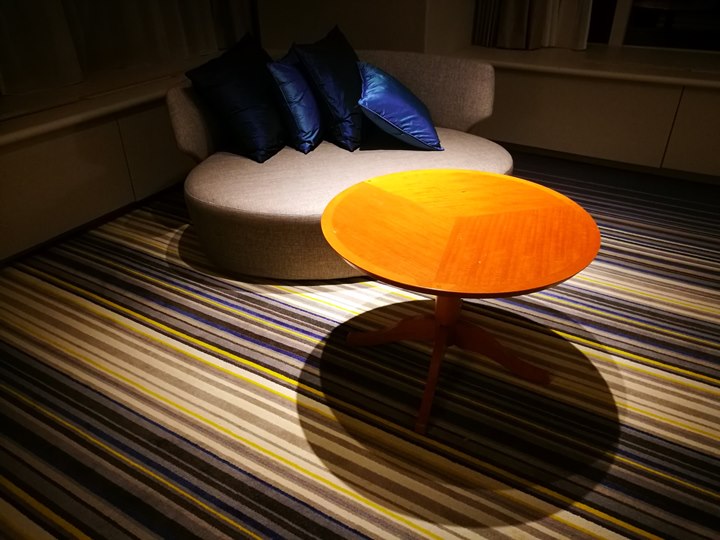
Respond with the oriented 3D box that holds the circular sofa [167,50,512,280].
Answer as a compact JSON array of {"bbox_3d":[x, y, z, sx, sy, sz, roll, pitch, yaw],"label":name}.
[{"bbox_3d":[-0.028,-0.551,2.735,1.618,0.727,1.146,-10,33,-16],"label":"circular sofa"}]

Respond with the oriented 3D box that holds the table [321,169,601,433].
[{"bbox_3d":[0.296,0.084,1.855,0.828,0.550,0.828,0,31,0],"label":"table"}]

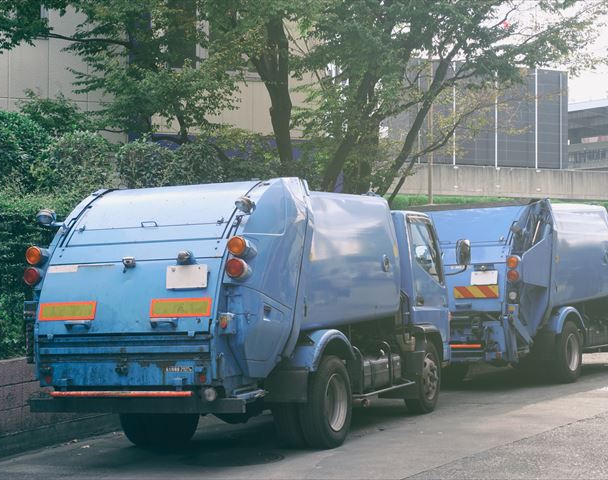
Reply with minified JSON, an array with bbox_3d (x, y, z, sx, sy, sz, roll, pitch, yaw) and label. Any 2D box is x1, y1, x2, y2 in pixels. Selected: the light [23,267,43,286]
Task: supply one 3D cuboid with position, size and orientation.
[{"bbox_3d":[-2.071,0.291,10.841,0.145,0.145,0.130,-3,-7,23],"label":"light"}]

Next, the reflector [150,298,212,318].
[{"bbox_3d":[-0.888,0.494,10.136,0.490,0.138,0.015,-3,-18,23],"label":"reflector"}]

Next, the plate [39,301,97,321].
[{"bbox_3d":[-1.775,0.537,10.513,0.490,0.138,0.015,-3,-18,23],"label":"plate"}]

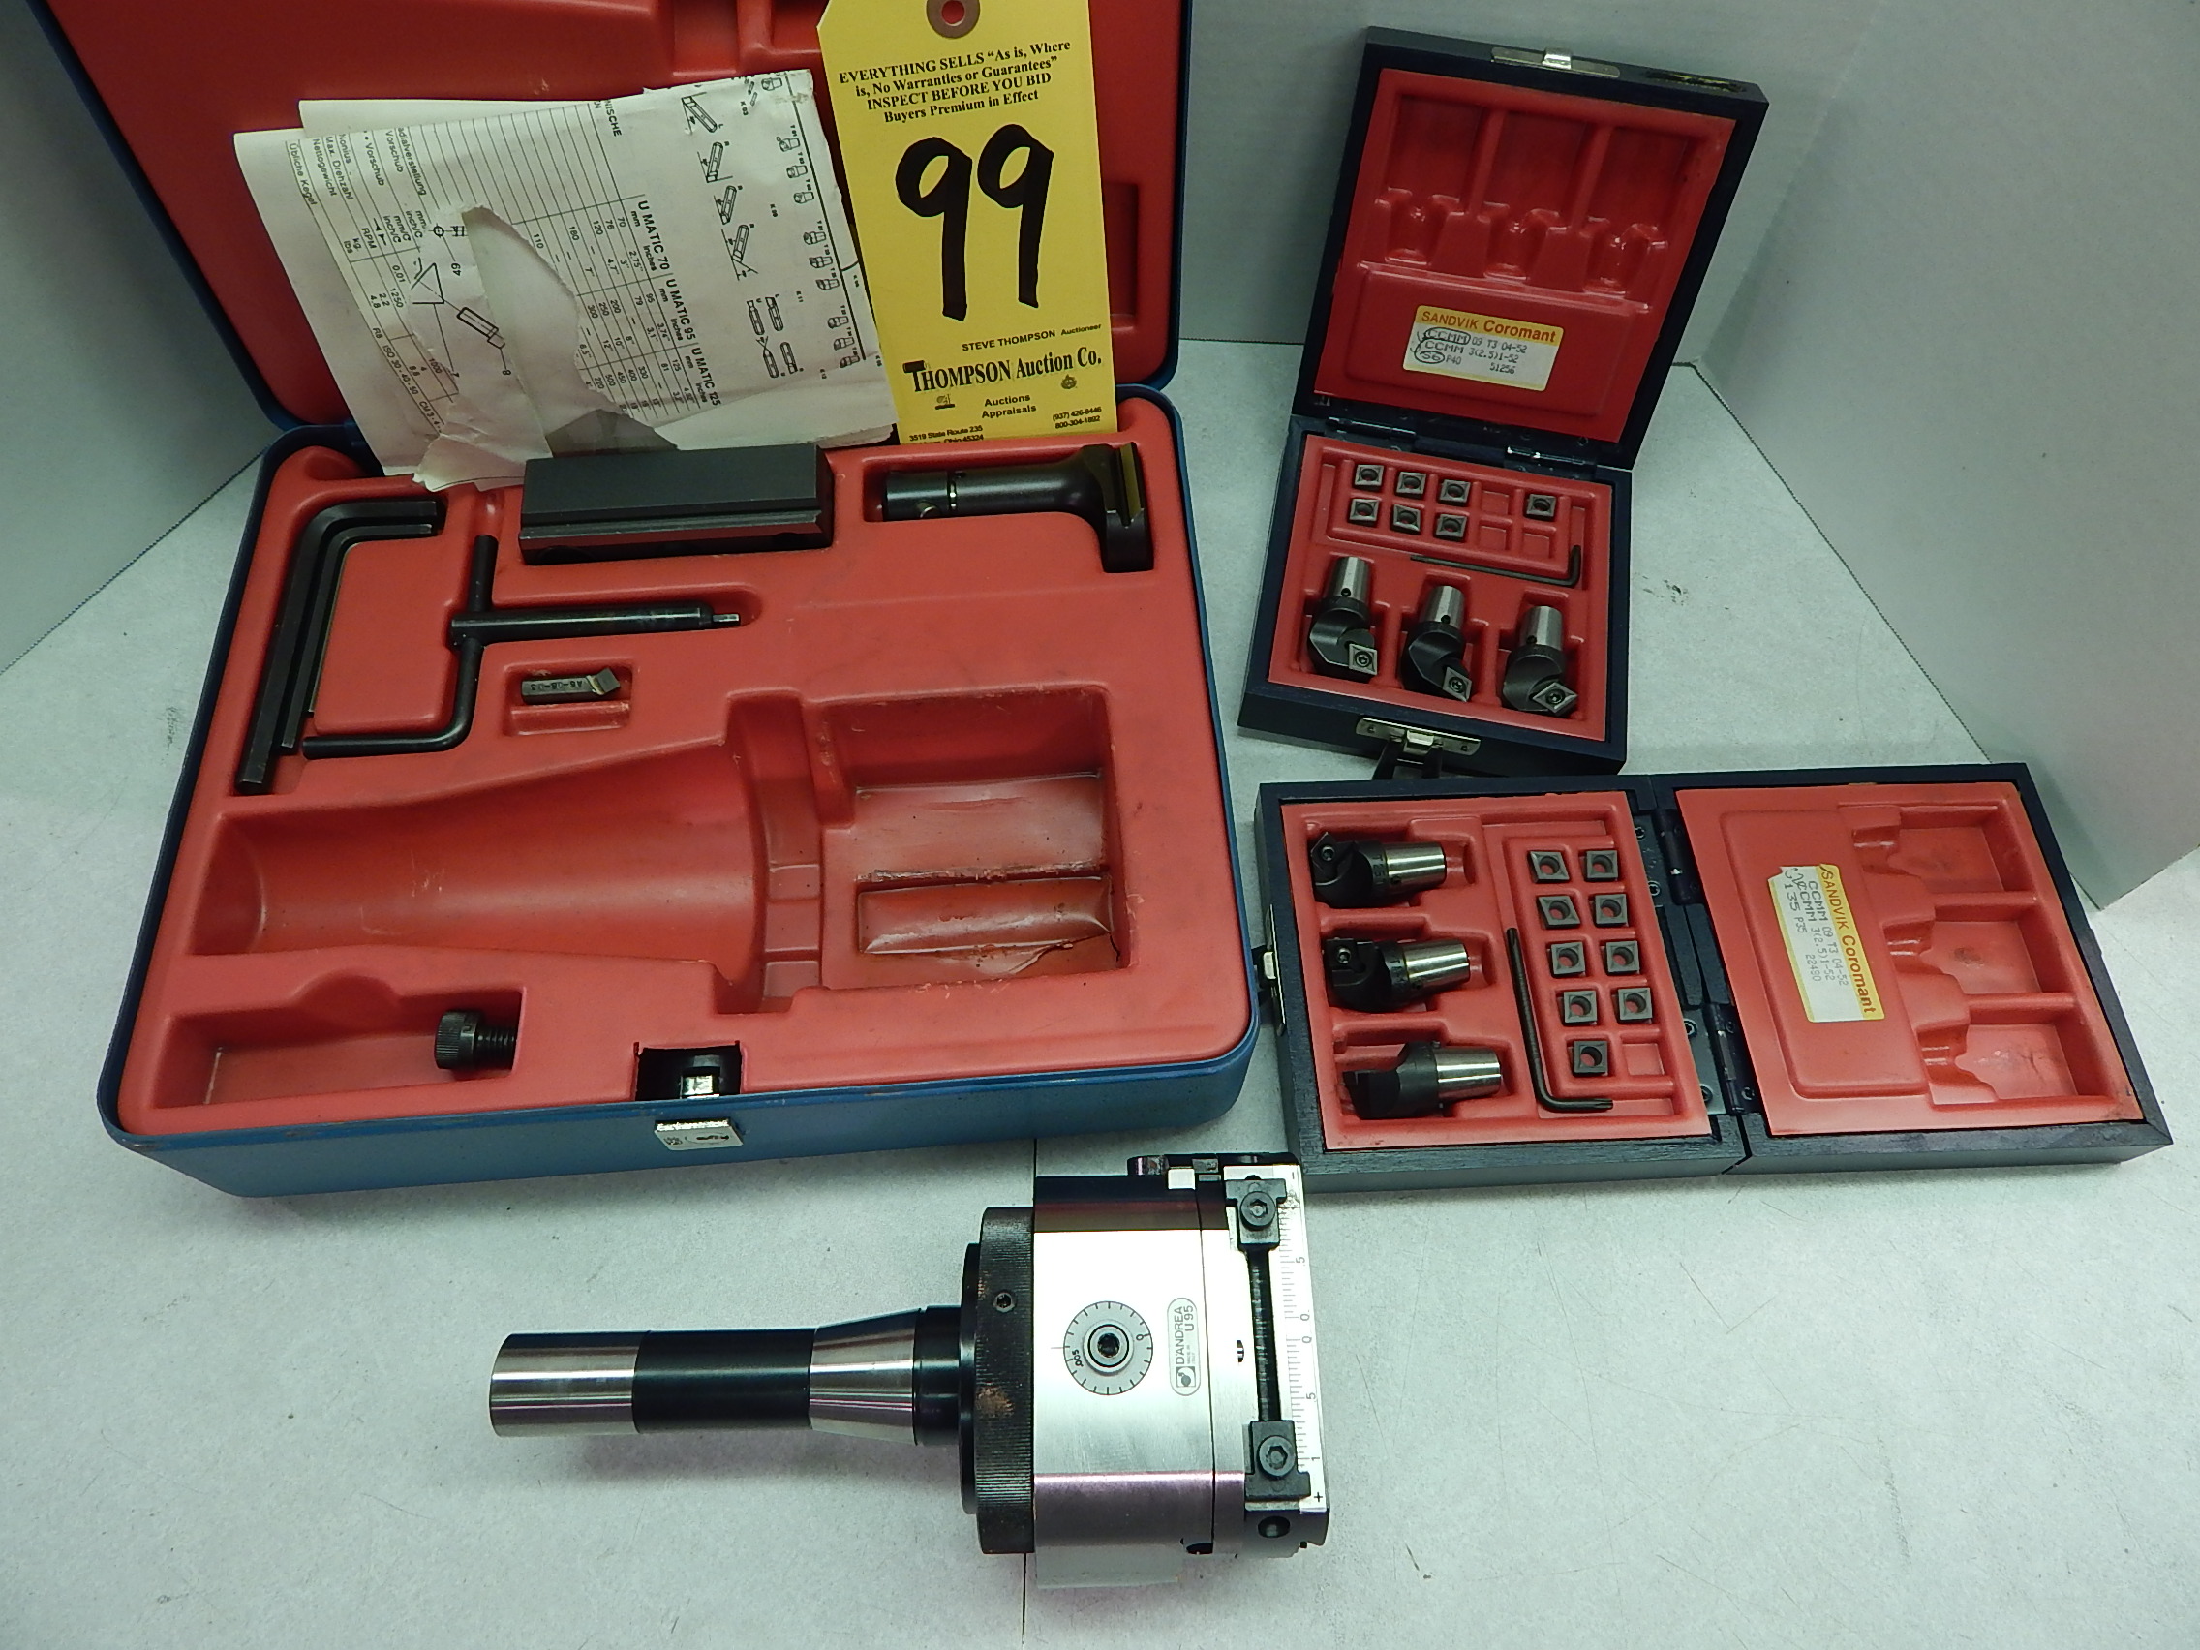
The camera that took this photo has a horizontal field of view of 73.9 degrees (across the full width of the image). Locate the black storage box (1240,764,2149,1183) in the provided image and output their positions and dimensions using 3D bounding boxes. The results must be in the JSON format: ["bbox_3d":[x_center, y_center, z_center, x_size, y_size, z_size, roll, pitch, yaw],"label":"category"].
[{"bbox_3d":[0.176,0.043,0.447,0.253,0.021,0.124,-1,61,-3],"label":"black storage box"}]

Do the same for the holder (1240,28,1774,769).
[{"bbox_3d":[0.127,-0.134,0.475,0.124,0.139,0.191,11,61,4],"label":"holder"}]

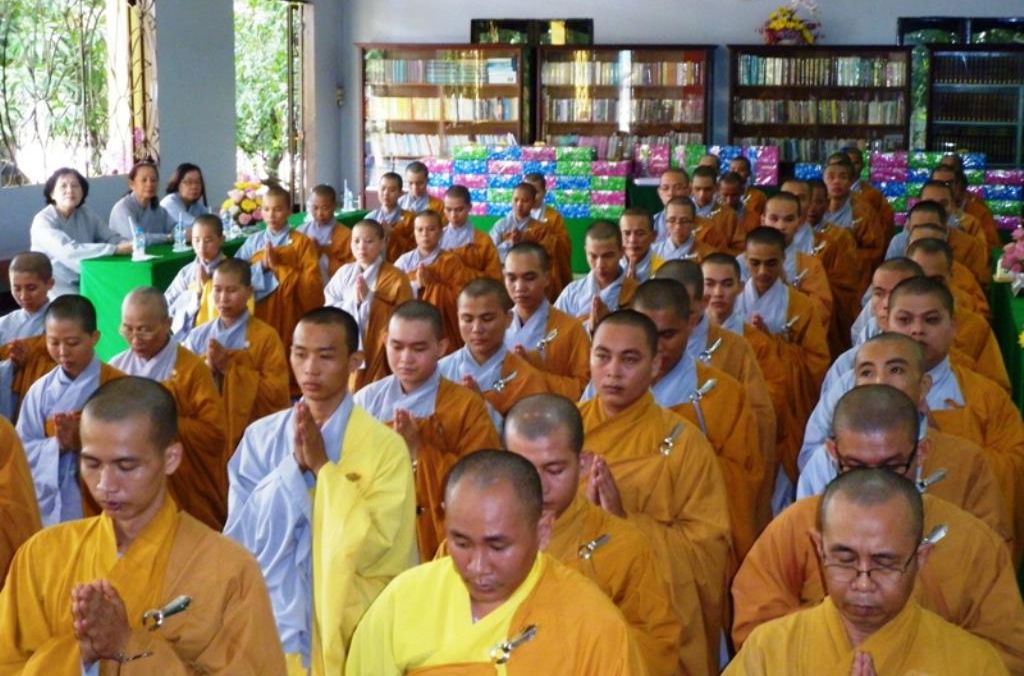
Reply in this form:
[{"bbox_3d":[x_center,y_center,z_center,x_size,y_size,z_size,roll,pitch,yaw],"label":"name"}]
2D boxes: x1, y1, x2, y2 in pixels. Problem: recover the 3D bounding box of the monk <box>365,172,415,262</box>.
[{"bbox_3d":[-0.734,-0.492,11.578,0.460,1.109,0.530,3,9,16],"label":"monk"}]

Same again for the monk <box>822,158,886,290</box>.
[{"bbox_3d":[2.052,-0.525,11.534,0.480,1.208,0.530,4,9,22],"label":"monk"}]

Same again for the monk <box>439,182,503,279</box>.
[{"bbox_3d":[-0.298,-0.332,10.838,0.500,1.144,0.620,3,9,19],"label":"monk"}]

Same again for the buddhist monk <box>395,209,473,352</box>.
[{"bbox_3d":[-0.406,-0.152,9.523,0.450,1.038,0.530,3,9,16],"label":"buddhist monk"}]

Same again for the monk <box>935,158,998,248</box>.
[{"bbox_3d":[2.830,-0.500,11.852,0.520,1.215,0.620,3,8,16],"label":"monk"}]

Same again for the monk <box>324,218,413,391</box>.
[{"bbox_3d":[-0.684,-0.074,9.022,0.450,1.028,0.530,3,9,16],"label":"monk"}]

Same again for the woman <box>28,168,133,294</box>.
[{"bbox_3d":[-2.400,-0.352,10.271,0.550,1.201,0.750,-6,11,-38],"label":"woman"}]

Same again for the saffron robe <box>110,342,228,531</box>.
[{"bbox_3d":[-1.166,0.445,6.310,0.500,0.882,0.520,3,9,19],"label":"saffron robe"}]

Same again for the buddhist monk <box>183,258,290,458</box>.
[{"bbox_3d":[-1.124,0.158,7.627,0.500,1.077,0.620,3,8,16],"label":"buddhist monk"}]

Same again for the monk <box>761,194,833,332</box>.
[{"bbox_3d":[1.307,-0.067,8.848,0.520,1.195,0.620,3,8,16],"label":"monk"}]

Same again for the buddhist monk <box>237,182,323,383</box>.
[{"bbox_3d":[-1.177,-0.210,9.482,0.470,1.161,0.530,3,9,18],"label":"buddhist monk"}]

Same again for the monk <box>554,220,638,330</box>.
[{"bbox_3d":[0.425,0.048,8.188,0.520,1.147,0.620,3,9,21],"label":"monk"}]

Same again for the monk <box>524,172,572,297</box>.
[{"bbox_3d":[0.167,-0.493,11.627,0.460,1.103,0.530,3,9,18],"label":"monk"}]

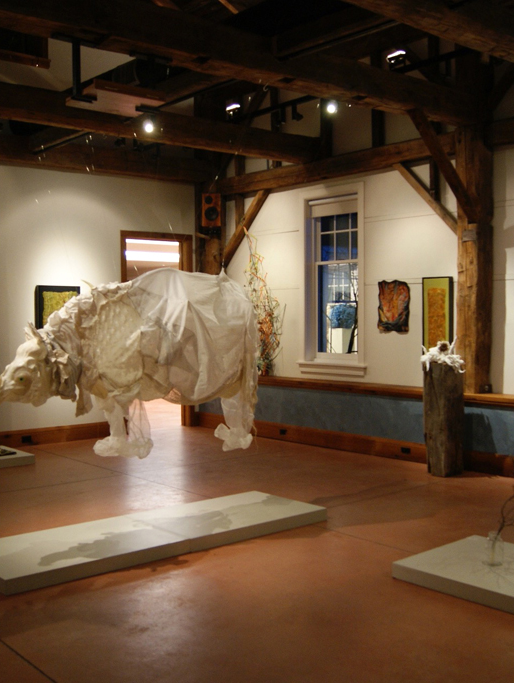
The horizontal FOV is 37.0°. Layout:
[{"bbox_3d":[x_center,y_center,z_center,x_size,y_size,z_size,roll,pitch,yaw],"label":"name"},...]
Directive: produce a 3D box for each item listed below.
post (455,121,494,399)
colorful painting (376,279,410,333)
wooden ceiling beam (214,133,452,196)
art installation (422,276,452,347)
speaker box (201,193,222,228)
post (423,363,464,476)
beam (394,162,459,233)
[{"bbox_3d":[2.181,-0.798,7.679,0.270,2.640,0.245,-2,2,-41],"label":"post"},{"bbox_3d":[1.547,-0.401,8.705,0.050,0.570,0.440,-2,2,-41],"label":"colorful painting"},{"bbox_3d":[0.858,-2.060,9.268,0.270,0.230,3.920,-2,2,-41],"label":"wooden ceiling beam"},{"bbox_3d":[1.939,-0.252,8.248,0.070,0.860,0.345,-2,2,-41],"label":"art installation"},{"bbox_3d":[-0.595,-1.734,10.150,0.245,0.430,0.280,0,2,3],"label":"speaker box"},{"bbox_3d":[1.792,0.734,7.365,0.265,1.060,0.265,-1,2,-31],"label":"post"},{"bbox_3d":[1.855,-1.548,8.230,0.140,0.090,1.080,-2,47,-41],"label":"beam"}]

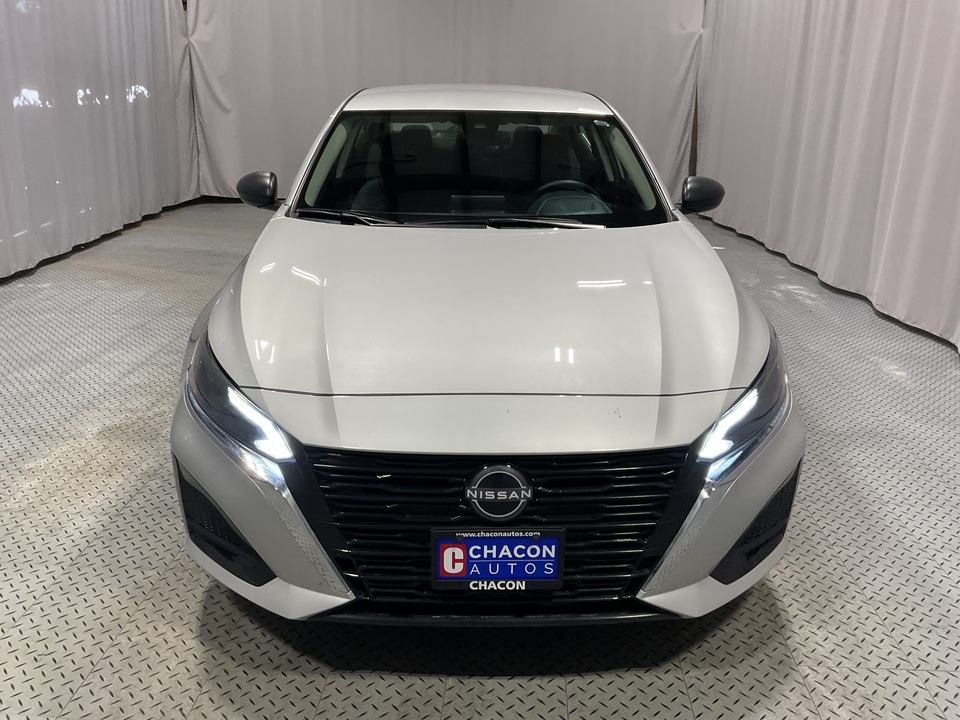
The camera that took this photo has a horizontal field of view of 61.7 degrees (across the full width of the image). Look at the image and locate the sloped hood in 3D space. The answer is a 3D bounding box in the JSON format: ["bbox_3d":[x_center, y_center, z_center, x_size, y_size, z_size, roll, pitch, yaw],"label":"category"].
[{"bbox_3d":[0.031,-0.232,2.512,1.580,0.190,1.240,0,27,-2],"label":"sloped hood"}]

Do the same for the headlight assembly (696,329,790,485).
[{"bbox_3d":[0.686,0.102,2.156,0.400,0.260,0.420,-4,20,-13],"label":"headlight assembly"}]

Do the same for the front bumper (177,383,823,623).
[{"bbox_3d":[0.039,0.317,2.137,1.800,0.550,0.580,0,19,-2],"label":"front bumper"}]

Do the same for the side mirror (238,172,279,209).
[{"bbox_3d":[-0.931,-0.720,3.394,0.200,0.150,0.140,0,19,-2],"label":"side mirror"}]

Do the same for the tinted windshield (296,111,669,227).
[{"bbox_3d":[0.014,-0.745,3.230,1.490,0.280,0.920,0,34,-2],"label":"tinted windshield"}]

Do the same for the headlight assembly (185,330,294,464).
[{"bbox_3d":[-0.607,0.078,2.115,0.400,0.230,0.420,4,19,10],"label":"headlight assembly"}]

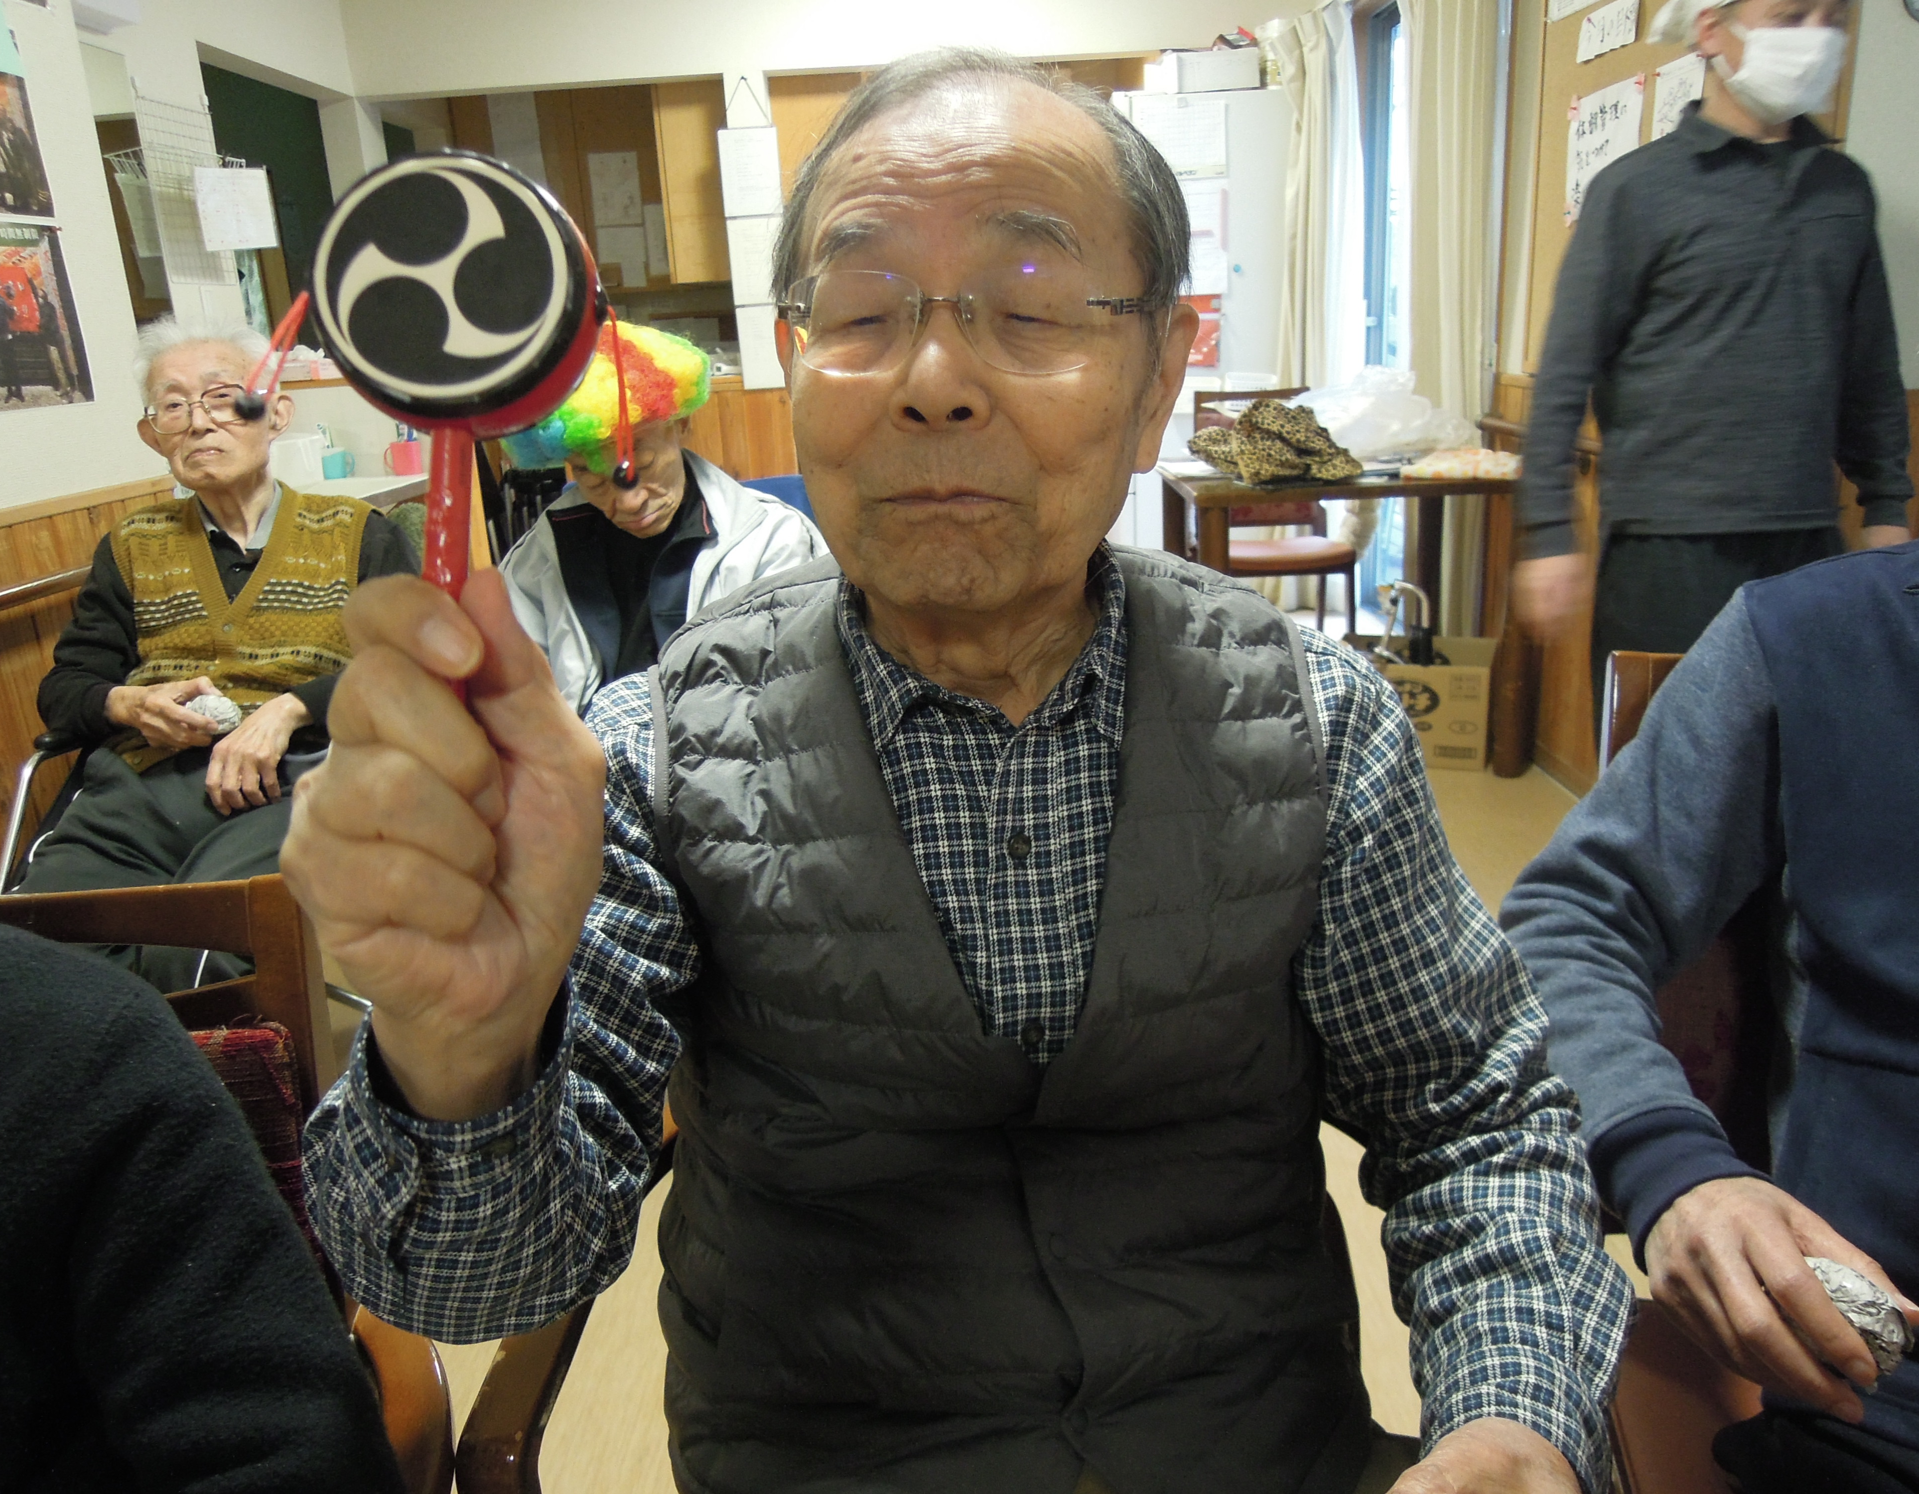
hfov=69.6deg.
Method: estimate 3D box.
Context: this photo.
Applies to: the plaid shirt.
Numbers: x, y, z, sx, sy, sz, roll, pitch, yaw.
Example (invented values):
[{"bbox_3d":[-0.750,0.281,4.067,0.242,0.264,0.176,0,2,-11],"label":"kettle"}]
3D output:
[{"bbox_3d":[0.026,0.156,0.663,0.520,0.490,0.440,-3,17,0],"label":"plaid shirt"}]

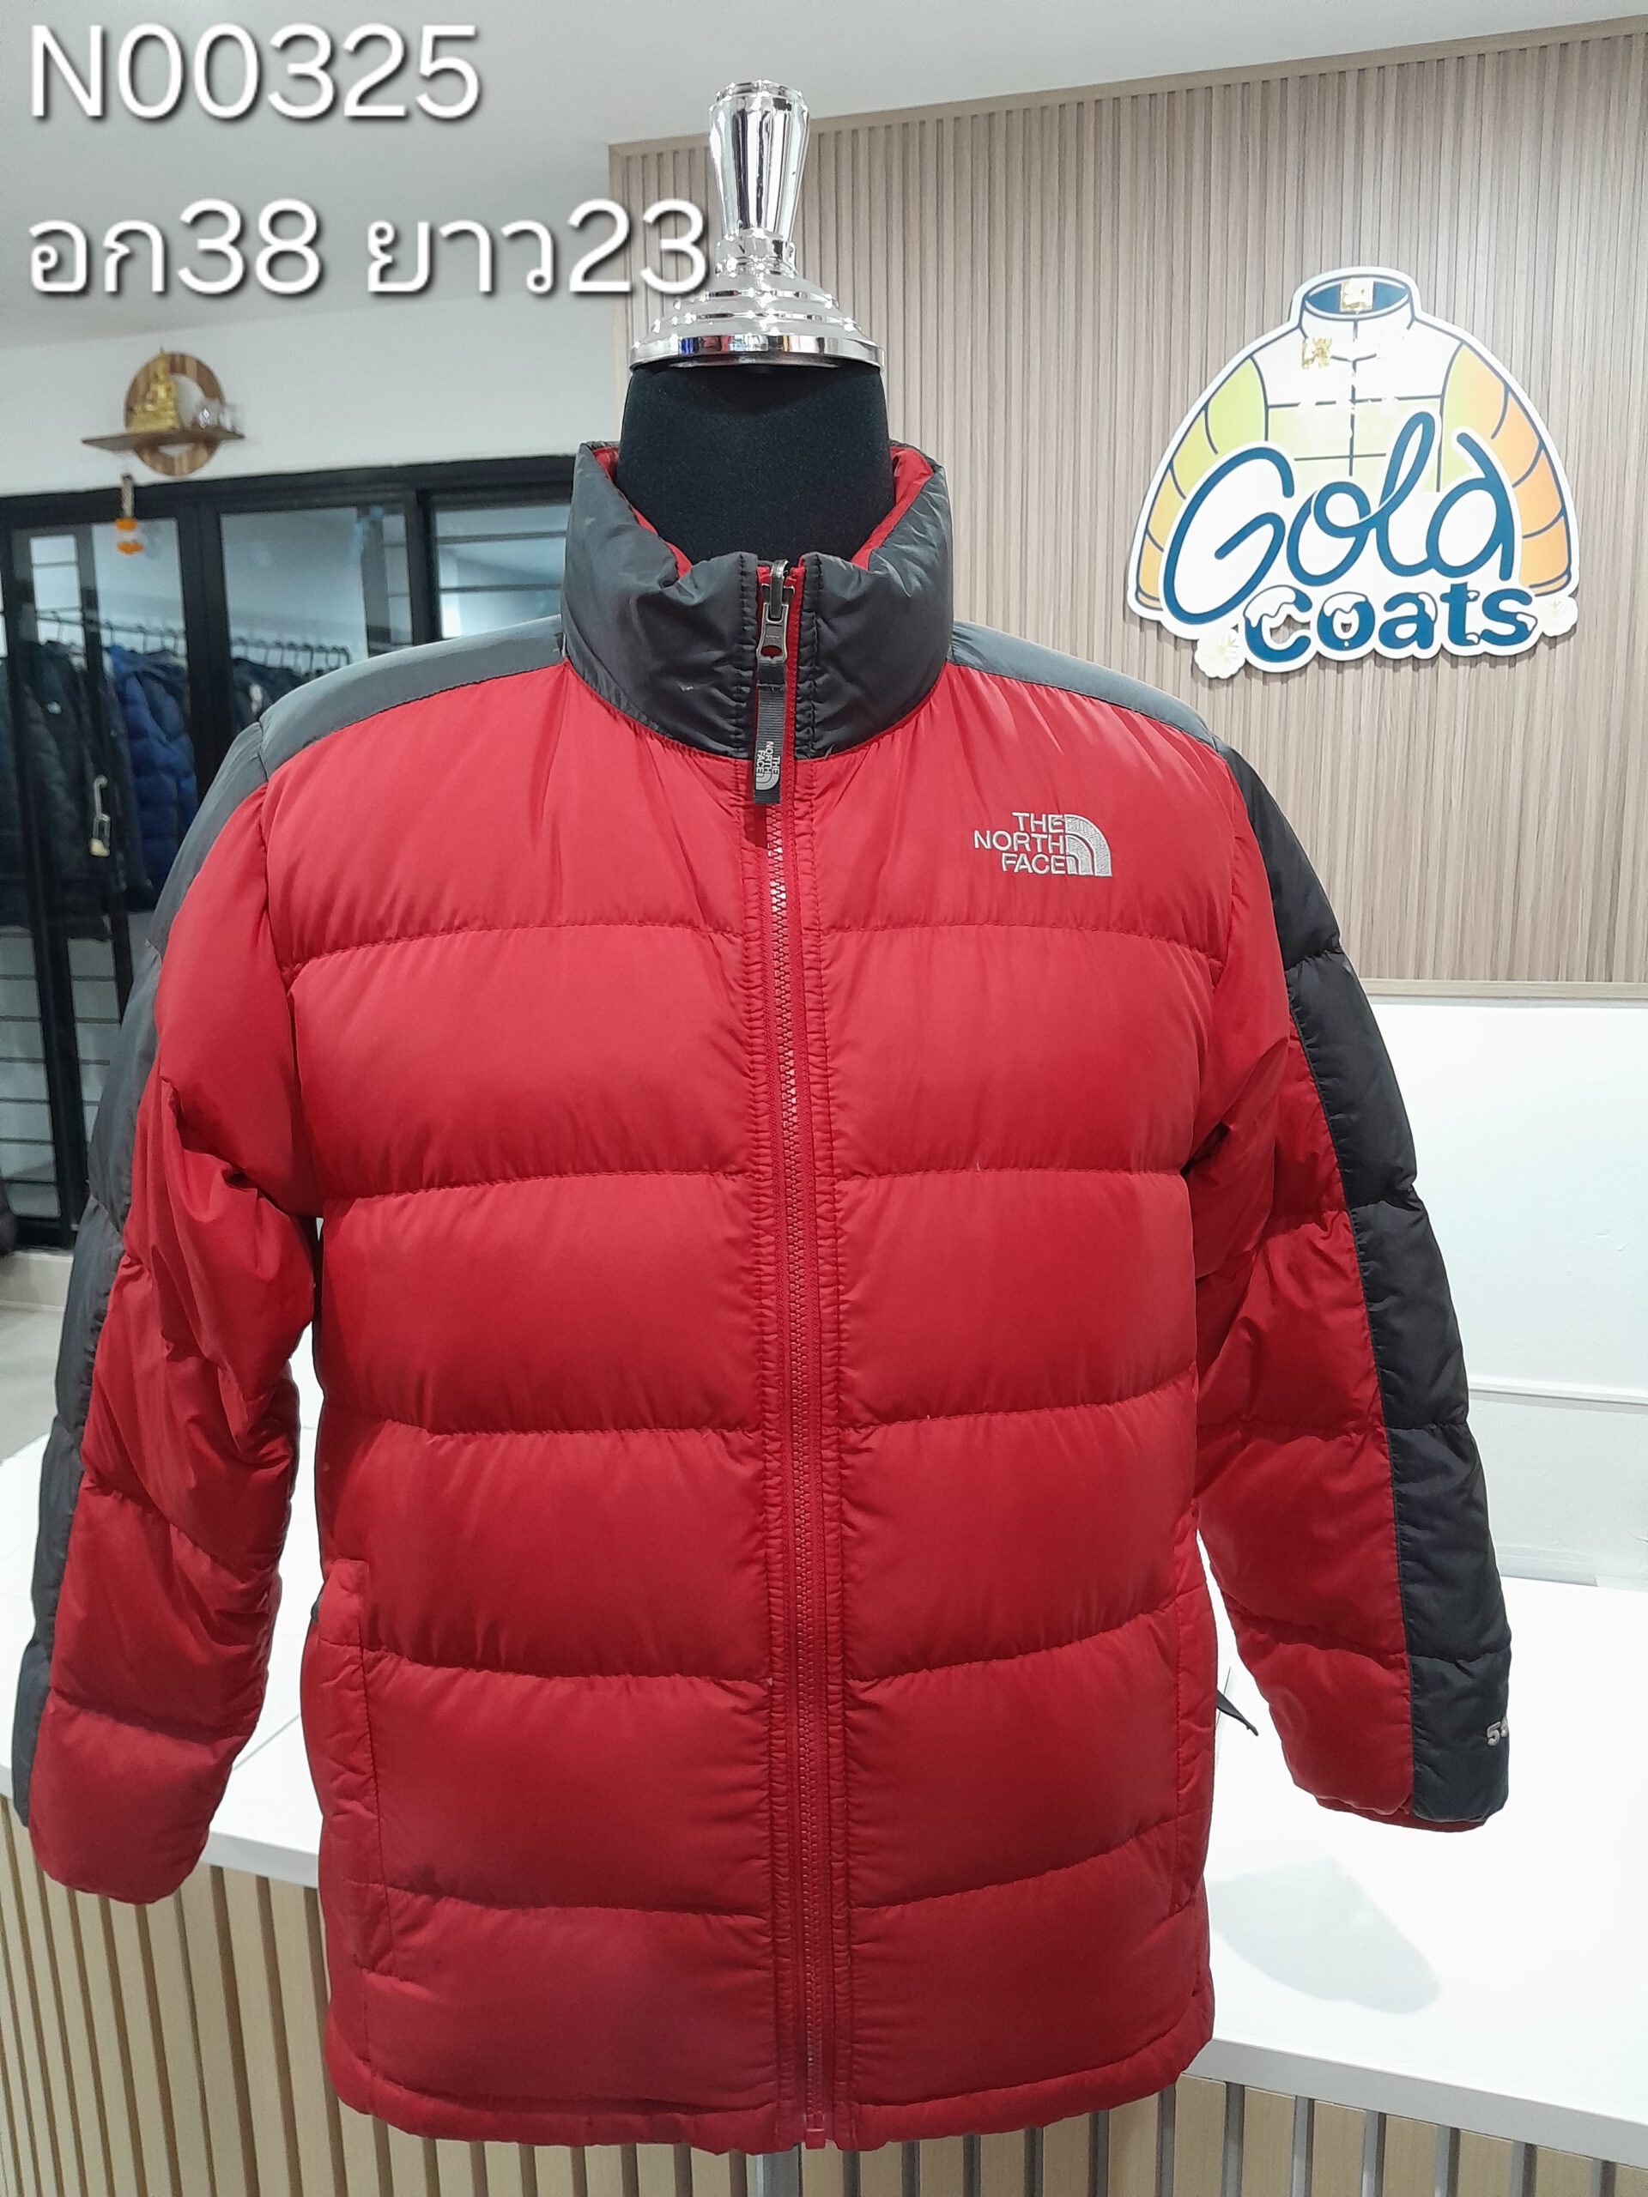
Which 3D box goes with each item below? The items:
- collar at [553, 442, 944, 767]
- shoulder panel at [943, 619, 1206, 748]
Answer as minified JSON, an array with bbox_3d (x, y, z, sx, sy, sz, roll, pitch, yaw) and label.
[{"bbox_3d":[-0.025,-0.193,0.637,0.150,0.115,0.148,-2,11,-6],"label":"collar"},{"bbox_3d":[0.100,-0.163,0.645,0.106,0.050,0.075,-2,11,-6],"label":"shoulder panel"}]

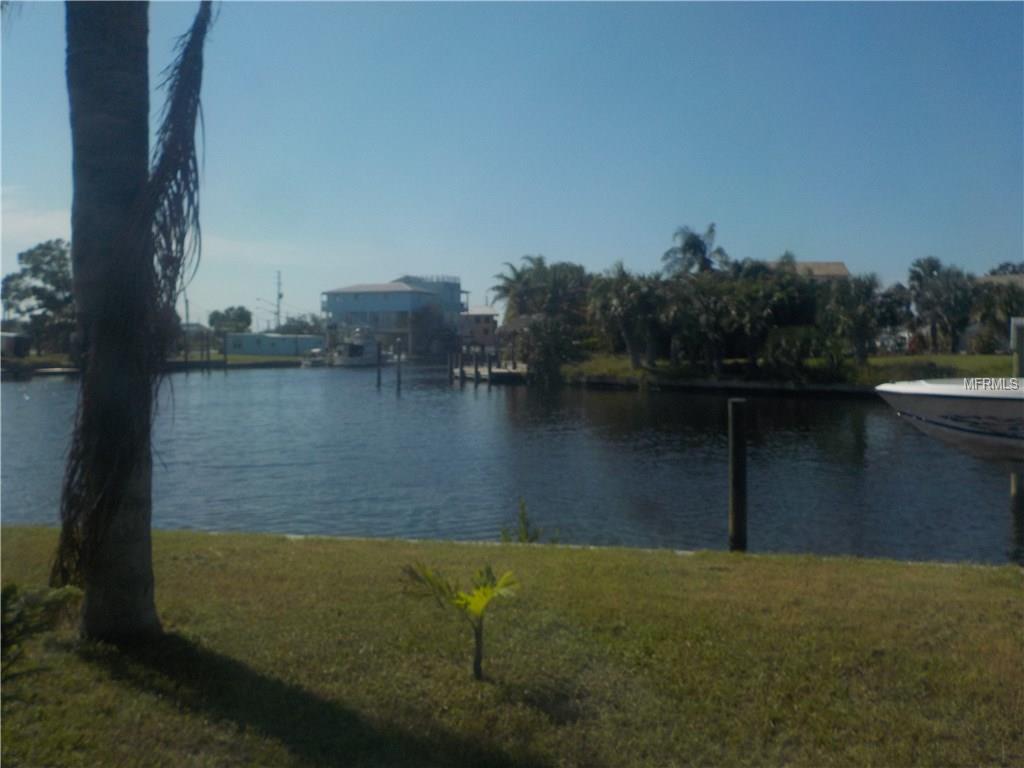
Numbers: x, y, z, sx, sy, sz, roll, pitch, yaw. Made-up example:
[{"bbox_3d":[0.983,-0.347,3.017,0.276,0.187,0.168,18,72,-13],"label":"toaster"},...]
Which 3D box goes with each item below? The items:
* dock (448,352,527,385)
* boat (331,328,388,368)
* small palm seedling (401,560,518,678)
[{"bbox_3d":[-1.661,-1.218,65.500,3.800,2.200,9.500,1,2,13],"label":"dock"},{"bbox_3d":[-19.245,-4.480,112.000,7.600,4.800,2.900,-1,3,-24],"label":"boat"},{"bbox_3d":[-0.254,1.151,4.300,0.540,0.560,0.480,0,2,0],"label":"small palm seedling"}]

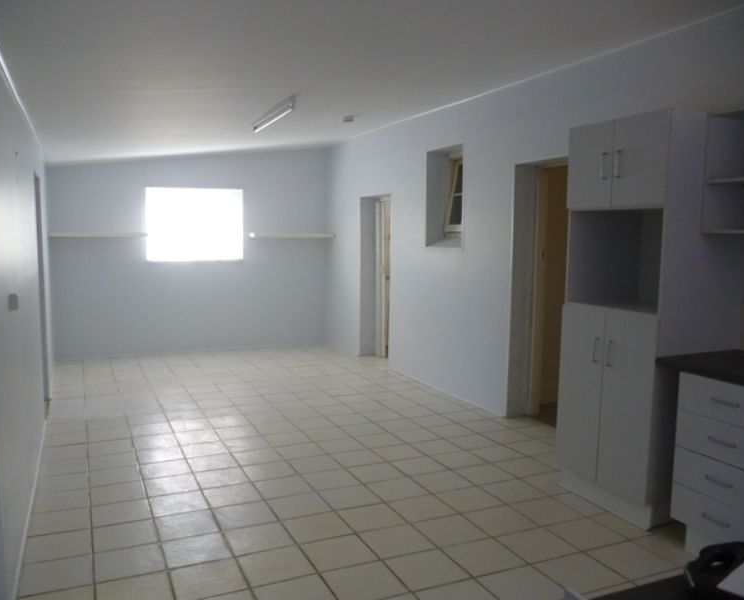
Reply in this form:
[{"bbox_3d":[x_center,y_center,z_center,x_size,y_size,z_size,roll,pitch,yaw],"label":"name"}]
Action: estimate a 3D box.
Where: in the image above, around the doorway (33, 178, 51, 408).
[{"bbox_3d":[-2.811,-0.038,5.393,0.122,1.964,0.868,-2,6,-24],"label":"doorway"}]

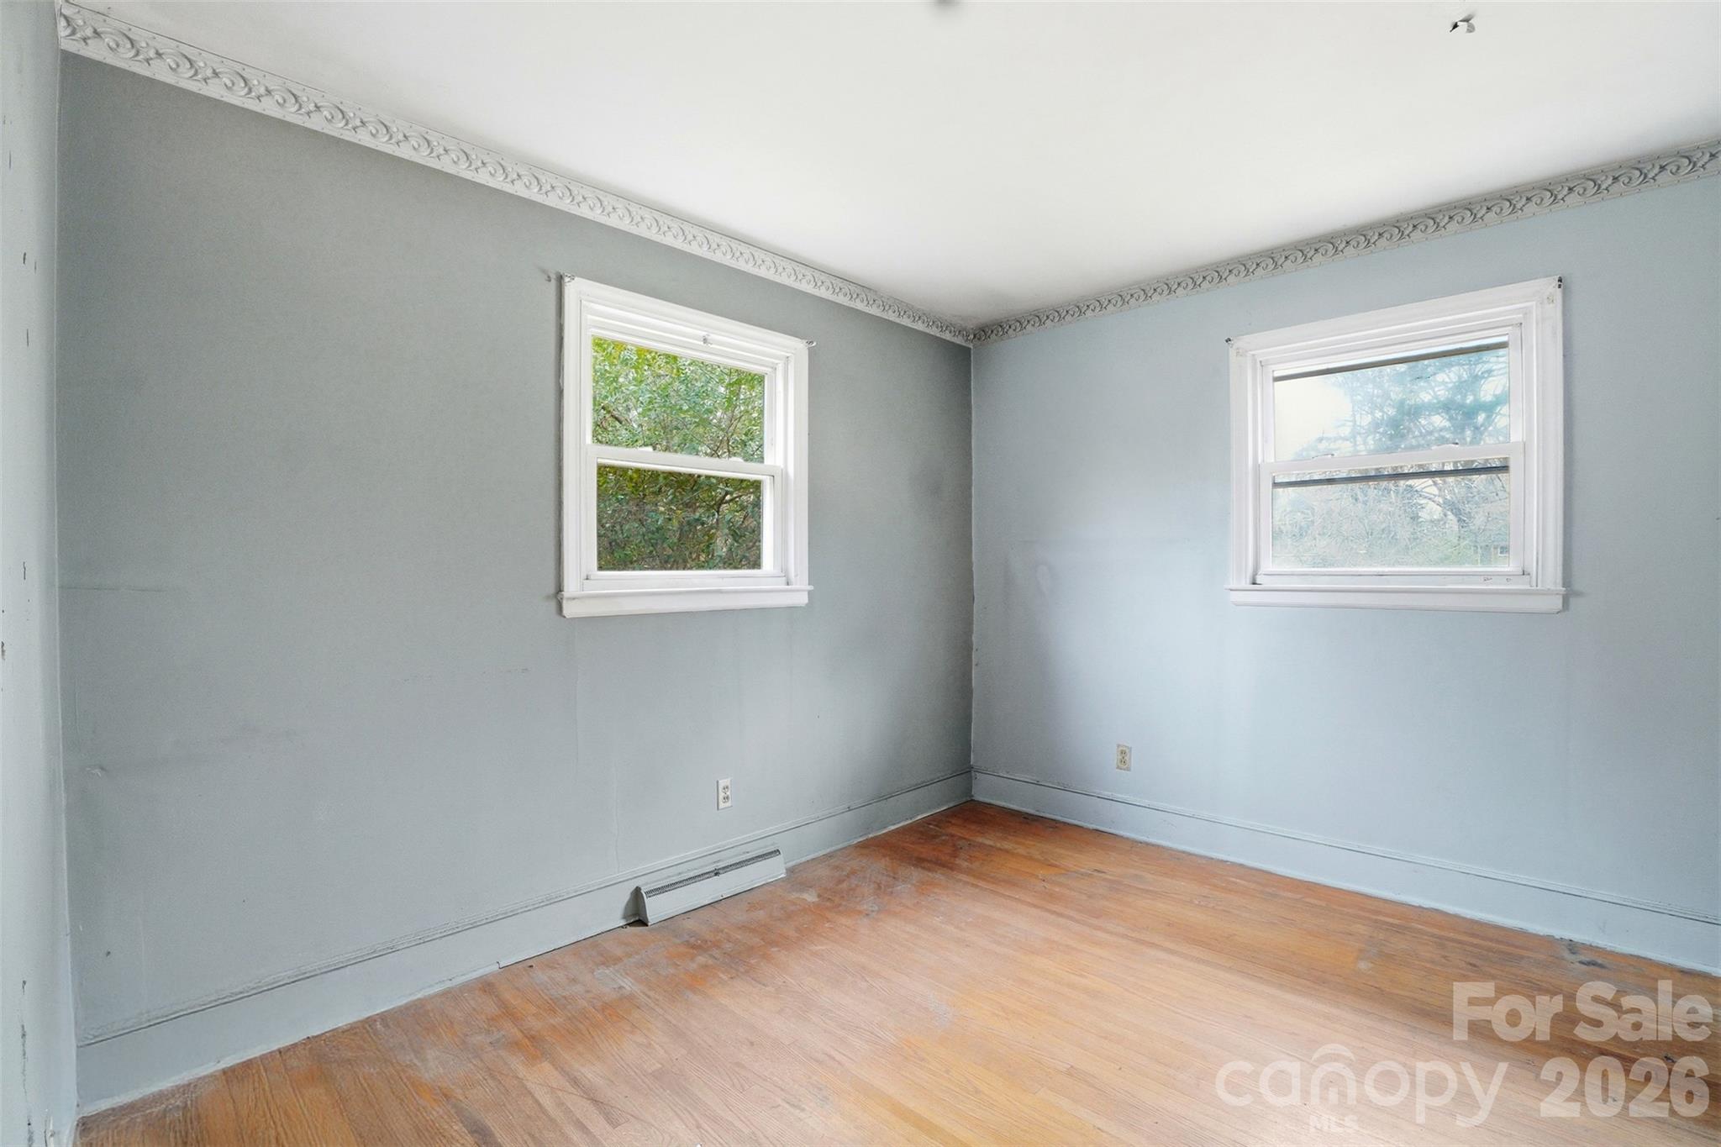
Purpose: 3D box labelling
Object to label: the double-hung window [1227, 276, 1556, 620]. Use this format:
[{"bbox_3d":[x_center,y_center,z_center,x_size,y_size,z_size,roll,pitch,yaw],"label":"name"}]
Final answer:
[{"bbox_3d":[1.962,-0.424,2.724,1.006,1.117,0.105,0,0,39],"label":"double-hung window"}]

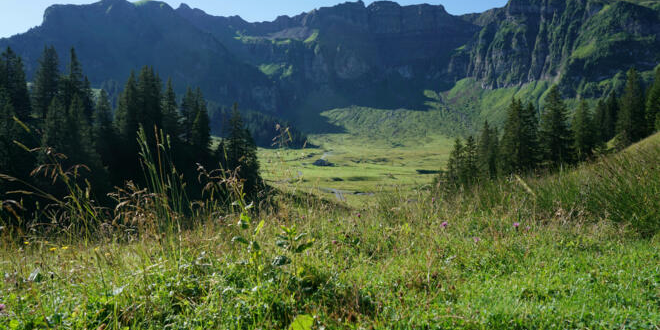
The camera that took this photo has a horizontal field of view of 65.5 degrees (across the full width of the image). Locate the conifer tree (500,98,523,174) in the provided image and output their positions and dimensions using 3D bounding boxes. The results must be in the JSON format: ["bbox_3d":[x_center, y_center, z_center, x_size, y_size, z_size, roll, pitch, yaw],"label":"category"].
[{"bbox_3d":[30.410,-4.690,86.000,4.360,13.240,4.360,0,3,0],"label":"conifer tree"}]

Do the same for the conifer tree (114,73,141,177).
[{"bbox_3d":[-34.720,-5.660,88.000,5.140,21.090,5.140,0,3,0],"label":"conifer tree"}]

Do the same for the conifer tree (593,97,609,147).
[{"bbox_3d":[58.910,-8.950,112.000,4.150,11.560,4.150,0,3,0],"label":"conifer tree"}]

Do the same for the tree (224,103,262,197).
[{"bbox_3d":[-12.730,-1.700,76.000,5.180,14.810,5.180,0,3,0],"label":"tree"}]

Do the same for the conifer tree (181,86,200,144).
[{"bbox_3d":[-26.540,-7.160,98.000,4.770,15.270,4.770,0,3,0],"label":"conifer tree"}]

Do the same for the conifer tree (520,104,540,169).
[{"bbox_3d":[34.370,-4.710,88.000,4.110,12.340,4.110,0,3,0],"label":"conifer tree"}]

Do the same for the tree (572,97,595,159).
[{"bbox_3d":[45.610,-6.090,92.000,4.660,11.290,4.660,0,3,0],"label":"tree"}]

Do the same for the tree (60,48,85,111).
[{"bbox_3d":[-57.470,-16.470,115.000,6.720,19.720,6.720,0,3,0],"label":"tree"}]

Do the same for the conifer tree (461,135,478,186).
[{"bbox_3d":[22.210,-0.320,82.000,3.350,8.790,3.350,0,3,0],"label":"conifer tree"}]

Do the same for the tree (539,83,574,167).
[{"bbox_3d":[35.380,-5.840,80.000,6.080,13.090,6.080,0,3,0],"label":"tree"}]

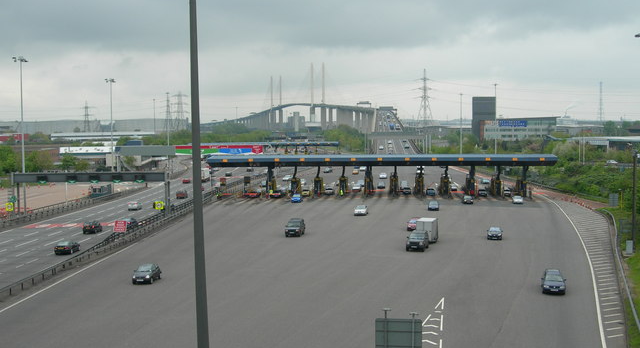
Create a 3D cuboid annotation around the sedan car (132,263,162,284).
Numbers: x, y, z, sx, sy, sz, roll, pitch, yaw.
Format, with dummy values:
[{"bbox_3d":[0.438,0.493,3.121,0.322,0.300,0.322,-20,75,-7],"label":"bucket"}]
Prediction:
[{"bbox_3d":[-15.866,9.112,69.749,1.680,1.450,3.900,0,4,3],"label":"sedan car"}]

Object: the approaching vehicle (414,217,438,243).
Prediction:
[{"bbox_3d":[12.675,6.666,89.540,1.967,2.597,3.094,1,4,19],"label":"approaching vehicle"}]

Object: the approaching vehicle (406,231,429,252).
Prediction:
[{"bbox_3d":[10.960,7.467,84.607,1.896,1.796,4.497,0,4,14],"label":"approaching vehicle"}]

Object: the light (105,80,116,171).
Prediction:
[{"bbox_3d":[-42.077,-7.391,153.287,2.200,23.600,2.000,-1,4,0],"label":"light"}]

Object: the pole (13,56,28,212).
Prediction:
[{"bbox_3d":[-45.970,-5.615,117.275,2.300,24.800,2.000,-1,4,0],"label":"pole"}]

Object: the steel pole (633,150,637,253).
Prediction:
[{"bbox_3d":[31.355,2.739,75.500,0.360,10.200,0.360,-1,4,0],"label":"steel pole"}]

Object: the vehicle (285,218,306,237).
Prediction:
[{"bbox_3d":[-3.113,6.817,96.473,1.869,1.913,4.499,0,4,5],"label":"vehicle"}]

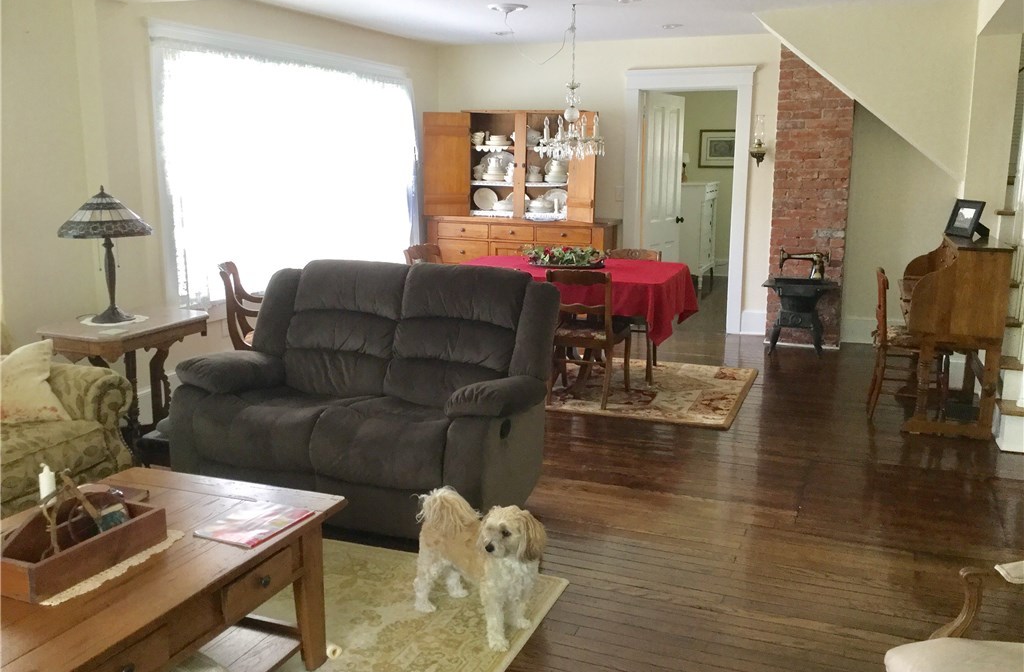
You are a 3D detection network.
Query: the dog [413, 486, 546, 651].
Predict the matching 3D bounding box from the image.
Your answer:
[{"bbox_3d":[-0.108,0.727,2.956,0.450,0.398,0.203,11,15,42],"label":"dog"}]

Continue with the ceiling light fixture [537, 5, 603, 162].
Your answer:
[{"bbox_3d":[0.398,-1.706,6.187,0.443,1.009,0.443,0,11,0],"label":"ceiling light fixture"}]

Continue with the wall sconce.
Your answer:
[{"bbox_3d":[1.971,-1.556,7.330,0.124,0.405,0.150,5,12,21],"label":"wall sconce"}]

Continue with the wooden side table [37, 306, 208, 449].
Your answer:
[{"bbox_3d":[-1.772,0.289,4.323,0.472,0.720,0.765,4,12,18],"label":"wooden side table"}]

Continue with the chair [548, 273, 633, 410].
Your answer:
[{"bbox_3d":[0.467,-0.026,5.738,0.463,0.836,0.574,4,11,17],"label":"chair"}]

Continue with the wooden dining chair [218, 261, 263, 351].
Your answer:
[{"bbox_3d":[-1.371,0.016,5.349,0.570,0.855,0.555,-2,12,-10],"label":"wooden dining chair"}]

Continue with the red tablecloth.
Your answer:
[{"bbox_3d":[0.338,-0.280,6.303,1.772,0.403,1.259,5,12,22],"label":"red tablecloth"}]

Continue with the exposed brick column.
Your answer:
[{"bbox_3d":[2.426,-1.123,7.424,0.594,2.386,0.292,5,12,22],"label":"exposed brick column"}]

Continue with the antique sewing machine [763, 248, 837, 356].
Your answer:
[{"bbox_3d":[2.197,-0.274,7.026,0.555,0.795,0.420,5,12,21],"label":"antique sewing machine"}]

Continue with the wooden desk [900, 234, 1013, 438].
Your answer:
[{"bbox_3d":[2.546,-0.040,5.359,0.503,1.027,0.957,5,12,22],"label":"wooden desk"}]

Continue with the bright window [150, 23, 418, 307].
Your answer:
[{"bbox_3d":[-1.470,-1.269,6.912,0.101,1.712,3.242,5,12,22],"label":"bright window"}]

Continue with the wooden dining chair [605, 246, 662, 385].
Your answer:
[{"bbox_3d":[0.775,-0.172,6.367,0.480,0.825,0.540,5,12,21],"label":"wooden dining chair"}]

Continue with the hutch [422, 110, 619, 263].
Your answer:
[{"bbox_3d":[0.086,-1.004,7.956,1.650,1.843,0.555,5,12,21],"label":"hutch"}]

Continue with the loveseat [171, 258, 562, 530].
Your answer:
[{"bbox_3d":[-0.646,0.220,3.995,1.496,0.995,0.922,5,12,22],"label":"loveseat"}]

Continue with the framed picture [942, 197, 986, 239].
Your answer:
[{"bbox_3d":[2.750,-0.708,5.575,0.040,0.227,0.247,16,7,-15],"label":"framed picture"}]

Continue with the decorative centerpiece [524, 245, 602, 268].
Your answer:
[{"bbox_3d":[0.354,-0.544,6.207,0.593,0.132,0.315,5,12,21],"label":"decorative centerpiece"}]

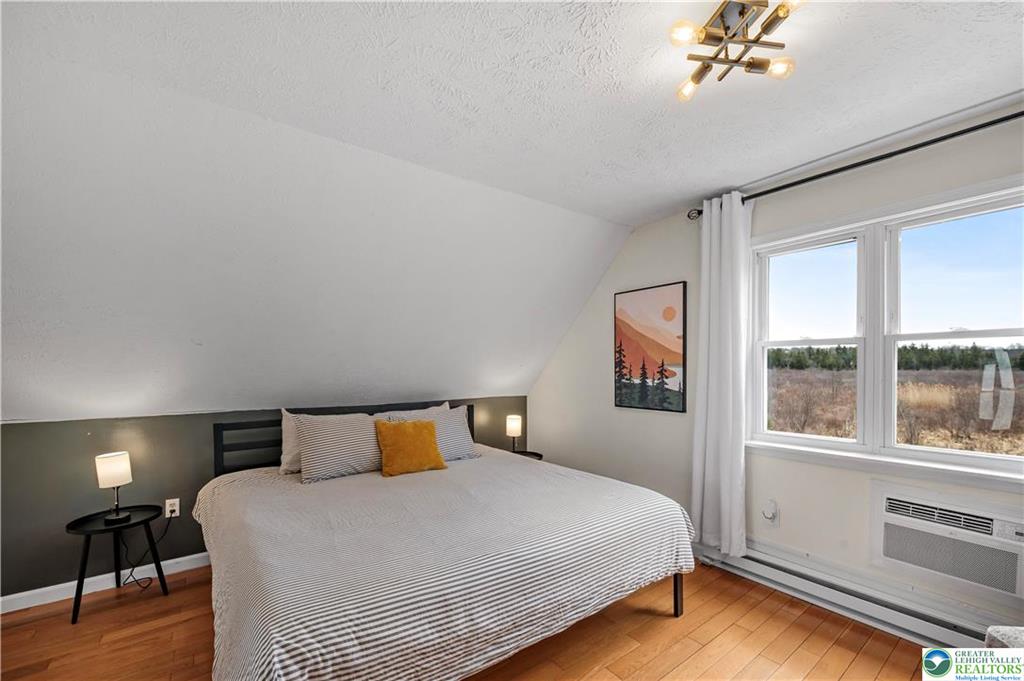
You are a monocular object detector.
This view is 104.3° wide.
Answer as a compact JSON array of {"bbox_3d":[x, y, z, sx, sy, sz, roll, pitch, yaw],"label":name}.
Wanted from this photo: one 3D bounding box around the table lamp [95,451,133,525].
[{"bbox_3d":[-2.152,0.795,2.157,0.135,0.360,0.135,2,-4,-37],"label":"table lamp"}]

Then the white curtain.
[{"bbox_3d":[1.344,0.188,2.533,0.120,2.240,0.370,2,-4,-37],"label":"white curtain"}]

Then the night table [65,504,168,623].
[{"bbox_3d":[-2.115,1.180,2.146,0.400,0.440,0.400,2,-4,-37],"label":"night table"}]

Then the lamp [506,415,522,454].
[{"bbox_3d":[0.022,0.909,3.792,0.135,0.370,0.135,0,-3,0],"label":"lamp"}]

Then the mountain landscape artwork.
[{"bbox_3d":[1.038,0.059,3.057,0.031,0.930,0.605,2,-4,-37],"label":"mountain landscape artwork"}]

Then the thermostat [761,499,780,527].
[{"bbox_3d":[1.519,1.027,2.345,0.040,0.135,0.080,2,-4,-37],"label":"thermostat"}]

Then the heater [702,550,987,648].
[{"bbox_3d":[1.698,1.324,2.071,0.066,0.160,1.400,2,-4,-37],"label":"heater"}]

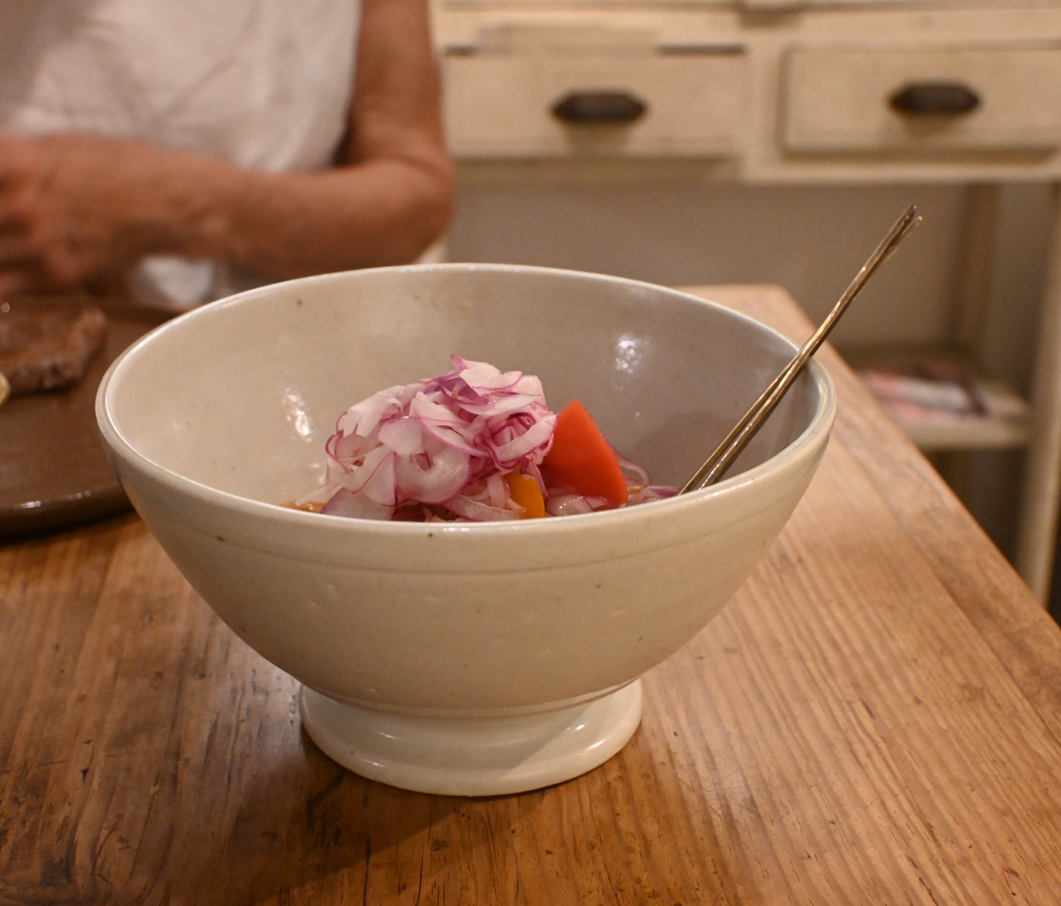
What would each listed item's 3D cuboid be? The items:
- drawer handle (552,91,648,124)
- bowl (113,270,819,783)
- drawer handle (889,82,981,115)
[{"bbox_3d":[0.062,-0.312,1.535,0.084,0.027,0.023,-3,24,-10],"label":"drawer handle"},{"bbox_3d":[-0.019,0.027,0.515,0.210,0.109,0.210,1,23,0],"label":"bowl"},{"bbox_3d":[0.379,-0.332,1.590,0.084,0.027,0.023,-3,24,-10],"label":"drawer handle"}]

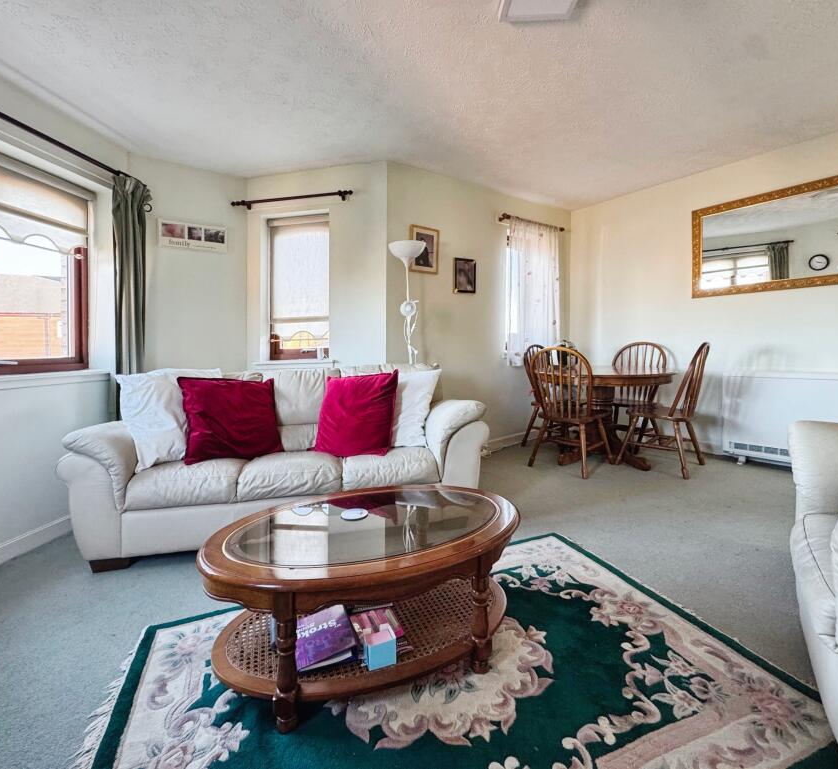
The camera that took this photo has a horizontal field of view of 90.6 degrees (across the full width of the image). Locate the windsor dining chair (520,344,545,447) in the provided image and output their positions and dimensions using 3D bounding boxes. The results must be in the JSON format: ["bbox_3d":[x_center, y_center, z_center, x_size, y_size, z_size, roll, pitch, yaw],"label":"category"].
[{"bbox_3d":[1.310,0.105,3.950,0.490,0.960,0.550,-4,4,-41],"label":"windsor dining chair"}]

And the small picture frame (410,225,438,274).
[{"bbox_3d":[0.048,-1.061,3.288,0.304,0.358,0.025,-3,4,-37],"label":"small picture frame"}]

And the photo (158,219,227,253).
[{"bbox_3d":[-1.673,-1.099,3.082,0.459,0.205,0.022,-3,4,-38],"label":"photo"}]

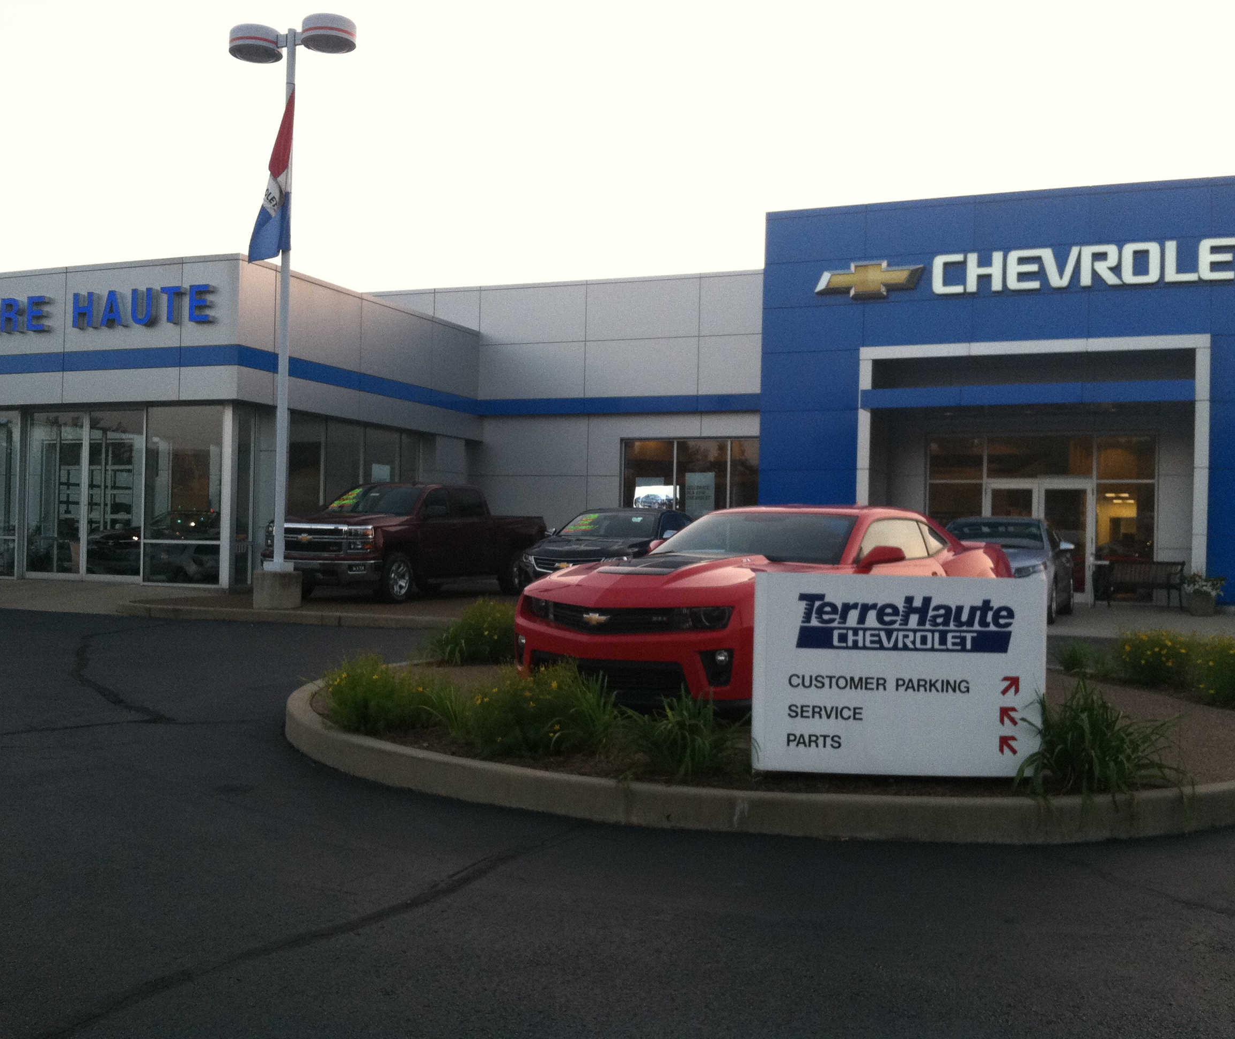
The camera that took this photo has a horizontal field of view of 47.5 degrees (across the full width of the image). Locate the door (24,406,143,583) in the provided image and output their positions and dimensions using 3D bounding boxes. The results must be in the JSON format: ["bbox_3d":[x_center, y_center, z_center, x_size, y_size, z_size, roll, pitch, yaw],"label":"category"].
[{"bbox_3d":[-9.680,-0.437,25.611,2.771,3.066,0.120,1,-1,23],"label":"door"}]

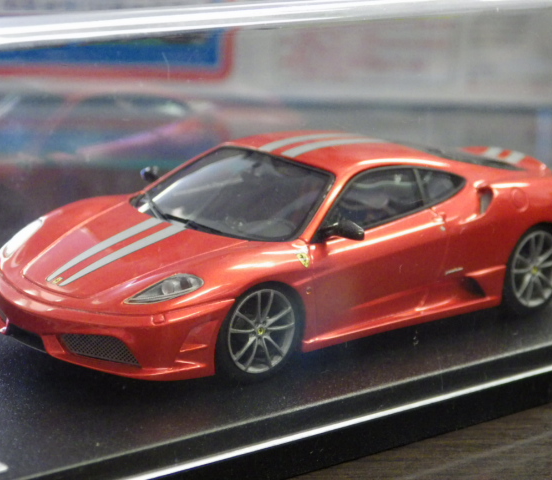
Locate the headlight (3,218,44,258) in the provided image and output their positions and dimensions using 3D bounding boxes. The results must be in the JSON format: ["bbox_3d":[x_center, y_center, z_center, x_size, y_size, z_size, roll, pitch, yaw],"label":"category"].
[{"bbox_3d":[-0.038,0.000,0.281,0.010,0.004,0.006,-10,19,-43],"label":"headlight"}]

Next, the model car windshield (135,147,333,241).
[{"bbox_3d":[-0.007,-0.008,0.285,0.021,0.009,0.035,-10,19,-43],"label":"model car windshield"}]

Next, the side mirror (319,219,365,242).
[{"bbox_3d":[0.010,-0.001,0.272,0.004,0.003,0.007,-10,19,-43],"label":"side mirror"}]

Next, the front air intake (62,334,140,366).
[{"bbox_3d":[-0.024,0.015,0.260,0.012,0.004,0.002,12,16,32],"label":"front air intake"}]

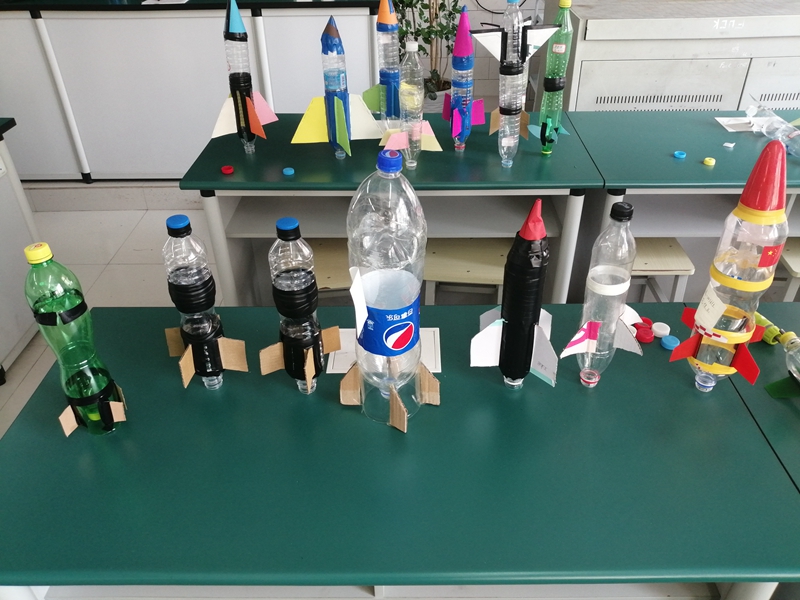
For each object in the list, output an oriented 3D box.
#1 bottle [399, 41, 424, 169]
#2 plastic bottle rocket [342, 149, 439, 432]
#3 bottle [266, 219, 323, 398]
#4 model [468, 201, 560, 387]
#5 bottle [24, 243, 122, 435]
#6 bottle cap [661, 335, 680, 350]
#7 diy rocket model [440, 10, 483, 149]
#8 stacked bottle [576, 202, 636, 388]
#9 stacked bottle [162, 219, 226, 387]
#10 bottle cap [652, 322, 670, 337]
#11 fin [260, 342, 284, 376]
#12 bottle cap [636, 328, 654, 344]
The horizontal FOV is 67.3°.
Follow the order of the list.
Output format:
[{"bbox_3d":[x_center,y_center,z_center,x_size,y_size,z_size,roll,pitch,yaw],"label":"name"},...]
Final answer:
[{"bbox_3d":[0.033,-0.510,1.601,0.066,0.327,0.066,0,34,0],"label":"bottle"},{"bbox_3d":[-0.015,0.003,0.871,0.160,0.454,0.155,-8,37,-12],"label":"plastic bottle rocket"},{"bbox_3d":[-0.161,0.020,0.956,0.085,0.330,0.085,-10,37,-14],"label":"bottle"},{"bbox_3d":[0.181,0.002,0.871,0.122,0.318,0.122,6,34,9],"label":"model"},{"bbox_3d":[-0.487,0.067,0.897,0.100,0.332,0.095,-13,37,-20],"label":"bottle"},{"bbox_3d":[0.508,0.080,1.127,0.033,0.014,0.033,0,36,1],"label":"bottle cap"},{"bbox_3d":[0.176,-0.611,1.693,0.120,0.392,0.120,8,35,12],"label":"diy rocket model"},{"bbox_3d":[0.298,0.007,0.873,0.065,0.308,0.065,-1,34,1],"label":"stacked bottle"},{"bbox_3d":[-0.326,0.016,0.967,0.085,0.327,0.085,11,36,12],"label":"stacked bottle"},{"bbox_3d":[0.458,0.051,1.049,0.031,0.013,0.031,0,34,0],"label":"bottle cap"},{"bbox_3d":[-0.186,0.086,0.877,0.038,0.047,0.005,-18,38,-24],"label":"fin"},{"bbox_3d":[0.467,0.069,1.143,0.033,0.014,0.033,0,36,1],"label":"bottle cap"}]

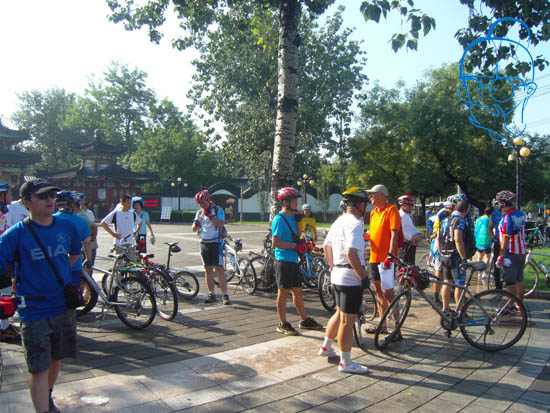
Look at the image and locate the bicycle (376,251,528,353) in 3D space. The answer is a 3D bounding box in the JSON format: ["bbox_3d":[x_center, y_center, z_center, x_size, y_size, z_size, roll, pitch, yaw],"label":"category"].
[{"bbox_3d":[1.910,1.061,4.870,1.640,1.020,0.540,0,0,6],"label":"bicycle"}]

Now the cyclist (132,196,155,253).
[{"bbox_3d":[-2.760,0.689,9.100,0.520,1.730,0.380,0,0,-6],"label":"cyclist"}]

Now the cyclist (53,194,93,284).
[{"bbox_3d":[-2.420,0.710,5.300,0.580,1.780,0.420,0,0,6],"label":"cyclist"}]

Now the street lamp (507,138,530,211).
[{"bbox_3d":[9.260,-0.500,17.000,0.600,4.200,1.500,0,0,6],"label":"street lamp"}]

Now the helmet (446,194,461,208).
[{"bbox_3d":[2.863,-0.088,7.100,0.210,0.180,0.280,0,0,37],"label":"helmet"}]

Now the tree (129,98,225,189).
[{"bbox_3d":[-10.161,-4.954,45.000,9.800,12.300,9.000,0,0,0],"label":"tree"}]

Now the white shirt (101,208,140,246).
[{"bbox_3d":[-2.640,0.360,7.600,0.620,0.660,0.300,0,0,-7],"label":"white shirt"}]

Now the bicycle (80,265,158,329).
[{"bbox_3d":[-2.220,1.066,5.900,1.680,1.000,0.600,0,0,28],"label":"bicycle"}]

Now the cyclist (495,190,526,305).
[{"bbox_3d":[3.580,0.700,6.750,0.450,1.820,0.540,0,0,35],"label":"cyclist"}]

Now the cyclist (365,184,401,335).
[{"bbox_3d":[1.329,0.686,5.450,0.420,1.800,0.520,0,0,-29],"label":"cyclist"}]

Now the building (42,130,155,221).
[{"bbox_3d":[-18.900,-3.300,47.500,12.400,9.900,10.500,0,0,-11],"label":"building"}]

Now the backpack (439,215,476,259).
[{"bbox_3d":[2.620,0.404,6.400,0.480,0.580,0.380,0,0,30],"label":"backpack"}]

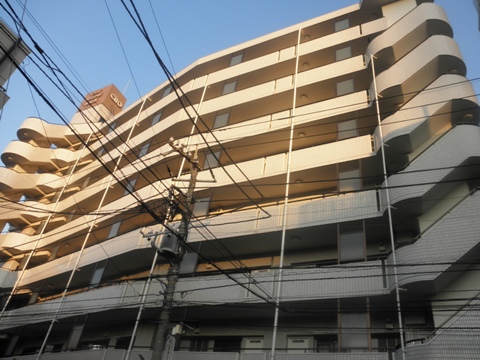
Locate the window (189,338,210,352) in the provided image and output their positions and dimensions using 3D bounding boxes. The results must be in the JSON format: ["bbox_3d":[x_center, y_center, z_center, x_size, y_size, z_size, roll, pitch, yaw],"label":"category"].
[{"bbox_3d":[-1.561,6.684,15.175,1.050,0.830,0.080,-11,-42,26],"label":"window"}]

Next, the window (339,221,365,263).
[{"bbox_3d":[3.861,2.144,13.472,0.880,1.450,0.080,-11,-42,26],"label":"window"}]

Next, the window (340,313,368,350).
[{"bbox_3d":[3.447,4.528,11.666,0.840,1.050,0.080,-11,-42,26],"label":"window"}]

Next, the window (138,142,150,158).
[{"bbox_3d":[-5.951,-1.746,24.198,0.820,1.050,0.080,-22,-47,35],"label":"window"}]

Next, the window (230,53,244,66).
[{"bbox_3d":[-0.219,-7.547,24.661,0.840,1.040,0.080,-11,-42,26],"label":"window"}]

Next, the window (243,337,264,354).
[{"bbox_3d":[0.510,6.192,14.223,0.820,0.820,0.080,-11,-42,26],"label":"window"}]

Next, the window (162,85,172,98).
[{"bbox_3d":[-5.210,-6.177,27.582,0.820,1.040,0.080,-22,-47,35],"label":"window"}]

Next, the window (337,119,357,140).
[{"bbox_3d":[4.596,-2.115,16.702,0.840,1.040,0.080,-11,-42,26],"label":"window"}]

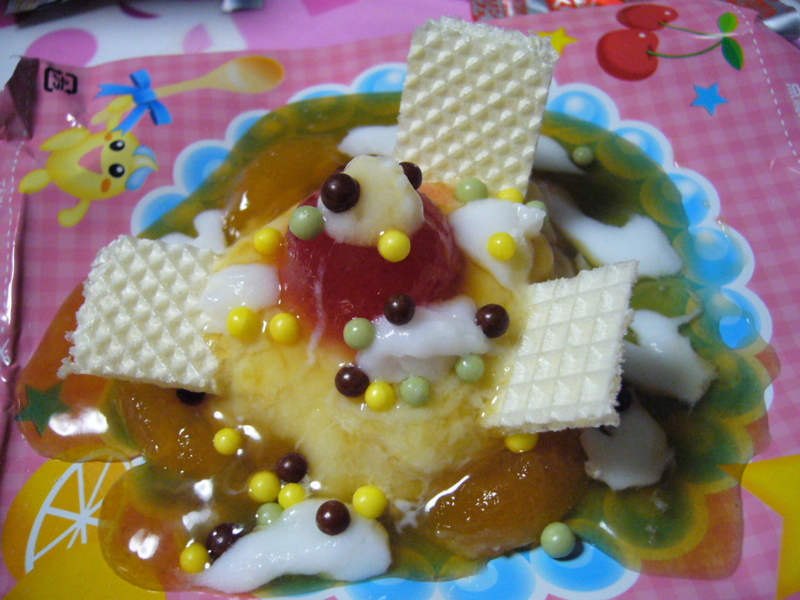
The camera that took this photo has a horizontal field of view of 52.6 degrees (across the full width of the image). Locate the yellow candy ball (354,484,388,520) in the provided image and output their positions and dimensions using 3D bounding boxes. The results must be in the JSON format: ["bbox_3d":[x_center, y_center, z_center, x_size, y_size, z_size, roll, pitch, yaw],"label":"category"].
[{"bbox_3d":[-0.005,0.031,0.126,0.005,0.005,0.005,-1,61,2],"label":"yellow candy ball"}]

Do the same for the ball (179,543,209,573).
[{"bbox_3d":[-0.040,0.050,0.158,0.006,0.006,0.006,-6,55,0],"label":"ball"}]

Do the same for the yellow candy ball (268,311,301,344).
[{"bbox_3d":[-0.018,0.004,0.123,0.005,0.005,0.005,-1,61,2],"label":"yellow candy ball"}]

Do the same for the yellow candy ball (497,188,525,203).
[{"bbox_3d":[0.019,-0.017,0.136,0.004,0.004,0.004,0,61,3],"label":"yellow candy ball"}]

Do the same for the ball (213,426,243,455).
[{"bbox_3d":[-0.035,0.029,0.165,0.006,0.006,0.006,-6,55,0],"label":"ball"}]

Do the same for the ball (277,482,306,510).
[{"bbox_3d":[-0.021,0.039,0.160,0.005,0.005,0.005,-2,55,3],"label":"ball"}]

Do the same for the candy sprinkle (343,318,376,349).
[{"bbox_3d":[-0.006,0.005,0.121,0.005,0.005,0.005,-1,61,2],"label":"candy sprinkle"}]

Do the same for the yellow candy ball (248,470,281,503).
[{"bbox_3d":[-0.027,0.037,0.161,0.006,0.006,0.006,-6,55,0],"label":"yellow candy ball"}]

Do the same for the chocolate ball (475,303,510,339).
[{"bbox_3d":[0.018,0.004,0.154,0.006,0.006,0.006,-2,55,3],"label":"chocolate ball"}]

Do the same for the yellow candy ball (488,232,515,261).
[{"bbox_3d":[0.017,-0.009,0.132,0.005,0.005,0.005,0,61,3],"label":"yellow candy ball"}]

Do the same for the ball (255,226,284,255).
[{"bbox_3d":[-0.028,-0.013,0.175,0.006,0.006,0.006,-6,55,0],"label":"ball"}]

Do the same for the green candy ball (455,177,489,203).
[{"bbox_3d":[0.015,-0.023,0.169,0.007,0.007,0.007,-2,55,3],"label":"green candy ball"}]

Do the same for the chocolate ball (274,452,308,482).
[{"bbox_3d":[-0.017,0.027,0.129,0.005,0.005,0.005,-1,61,2],"label":"chocolate ball"}]

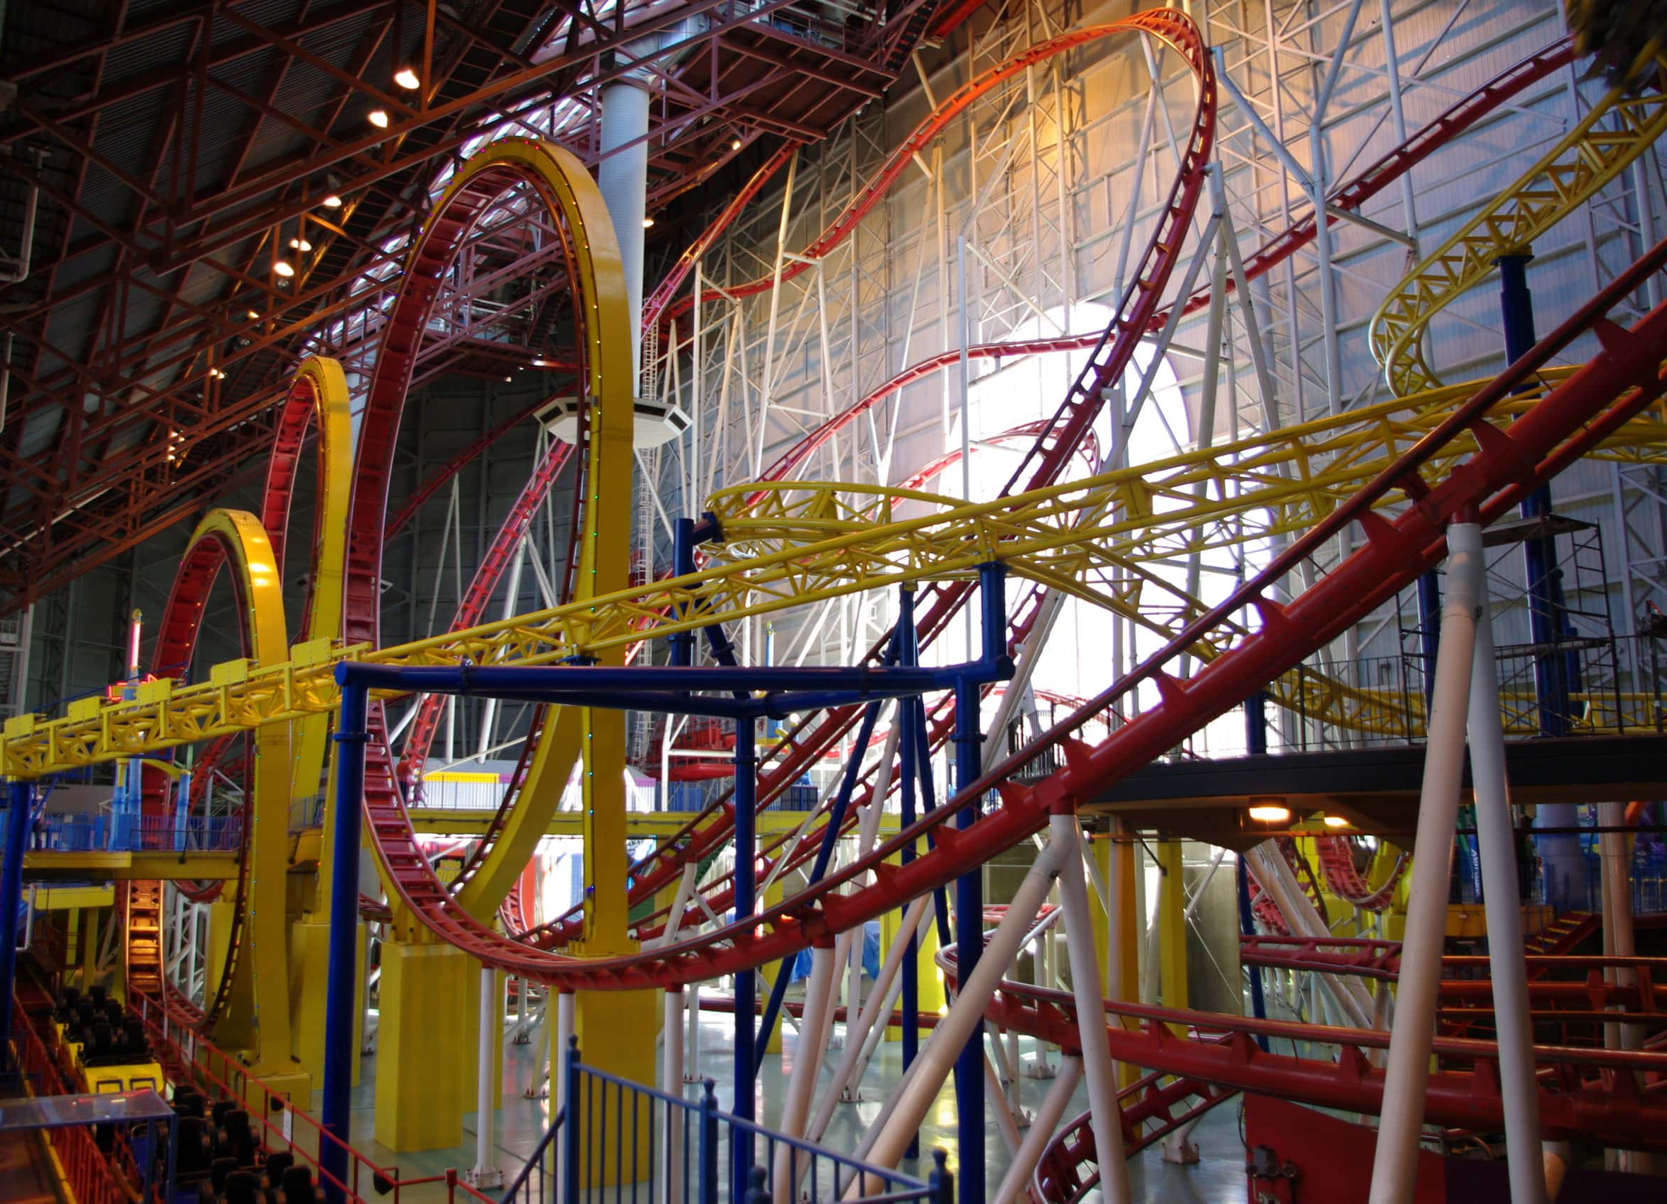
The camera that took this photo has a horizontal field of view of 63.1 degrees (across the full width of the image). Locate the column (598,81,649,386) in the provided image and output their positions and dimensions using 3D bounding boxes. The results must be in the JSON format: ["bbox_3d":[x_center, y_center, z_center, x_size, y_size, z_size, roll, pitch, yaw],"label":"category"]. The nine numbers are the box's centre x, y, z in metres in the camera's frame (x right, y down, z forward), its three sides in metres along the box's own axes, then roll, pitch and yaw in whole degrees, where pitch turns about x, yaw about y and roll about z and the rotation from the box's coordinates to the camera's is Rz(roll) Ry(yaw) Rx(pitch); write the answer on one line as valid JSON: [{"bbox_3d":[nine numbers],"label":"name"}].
[{"bbox_3d":[-7.500,-13.100,48.000,1.700,11.500,1.700,-1,-9,0],"label":"column"}]

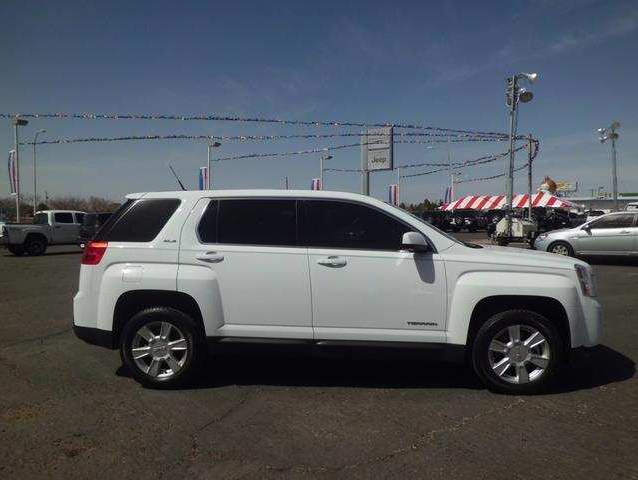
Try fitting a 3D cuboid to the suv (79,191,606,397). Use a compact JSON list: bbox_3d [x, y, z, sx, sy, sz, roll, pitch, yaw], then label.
[{"bbox_3d":[0.156,0.350,4.703,4.700,1.690,1.880,0,3,5],"label":"suv"}]

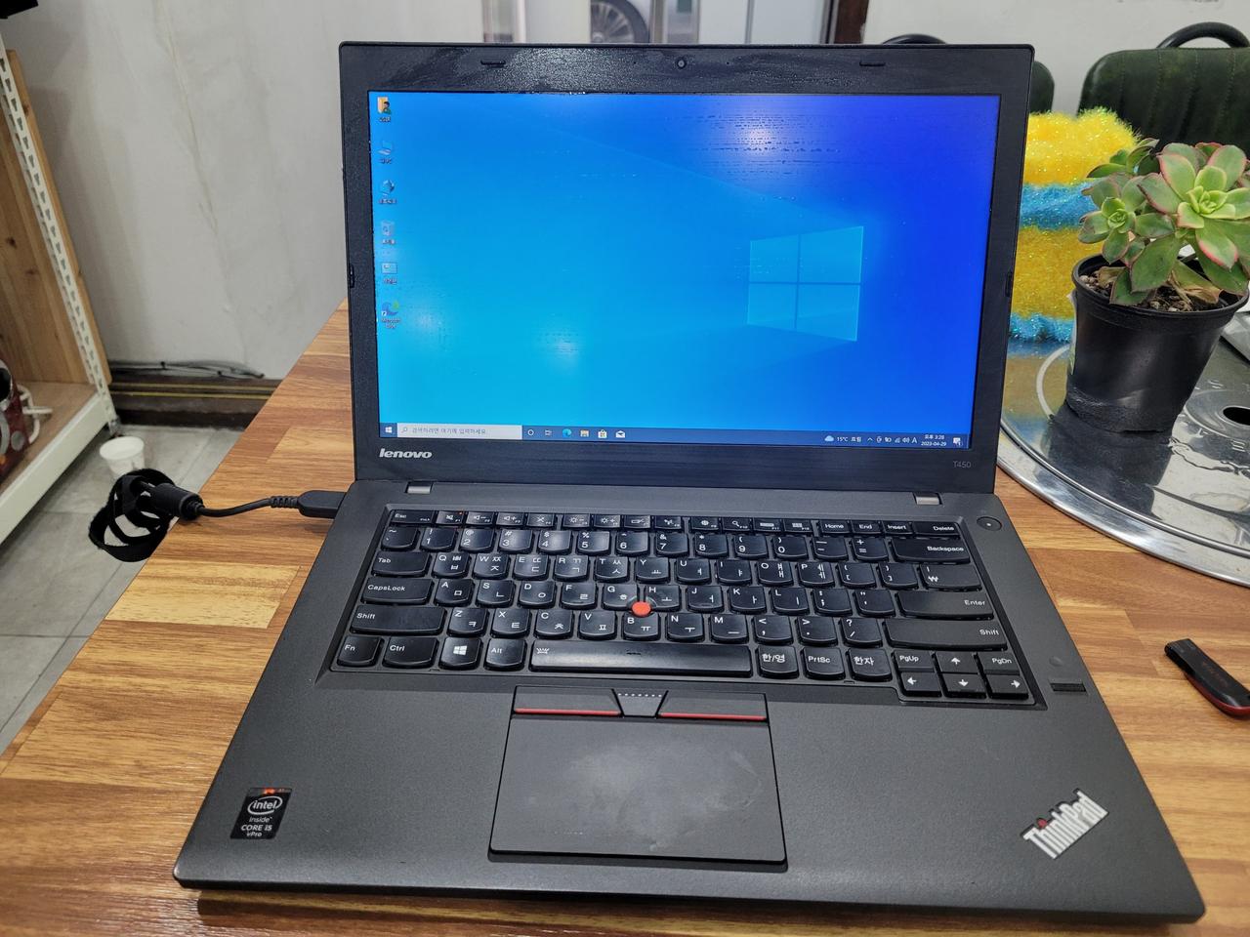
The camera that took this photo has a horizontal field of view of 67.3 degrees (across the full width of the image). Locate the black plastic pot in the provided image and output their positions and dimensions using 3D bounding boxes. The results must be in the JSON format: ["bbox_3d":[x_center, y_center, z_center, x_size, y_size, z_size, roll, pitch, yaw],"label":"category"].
[{"bbox_3d":[0.306,-0.074,0.556,0.090,0.085,0.090,0,35,0],"label":"black plastic pot"}]

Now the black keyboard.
[{"bbox_3d":[0.022,0.058,0.424,0.286,0.008,0.117,1,36,2],"label":"black keyboard"}]

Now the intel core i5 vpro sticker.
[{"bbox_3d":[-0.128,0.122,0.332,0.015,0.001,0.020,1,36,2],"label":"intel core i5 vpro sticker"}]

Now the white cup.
[{"bbox_3d":[-0.902,-0.006,1.709,0.074,0.075,0.074,0,35,0],"label":"white cup"}]

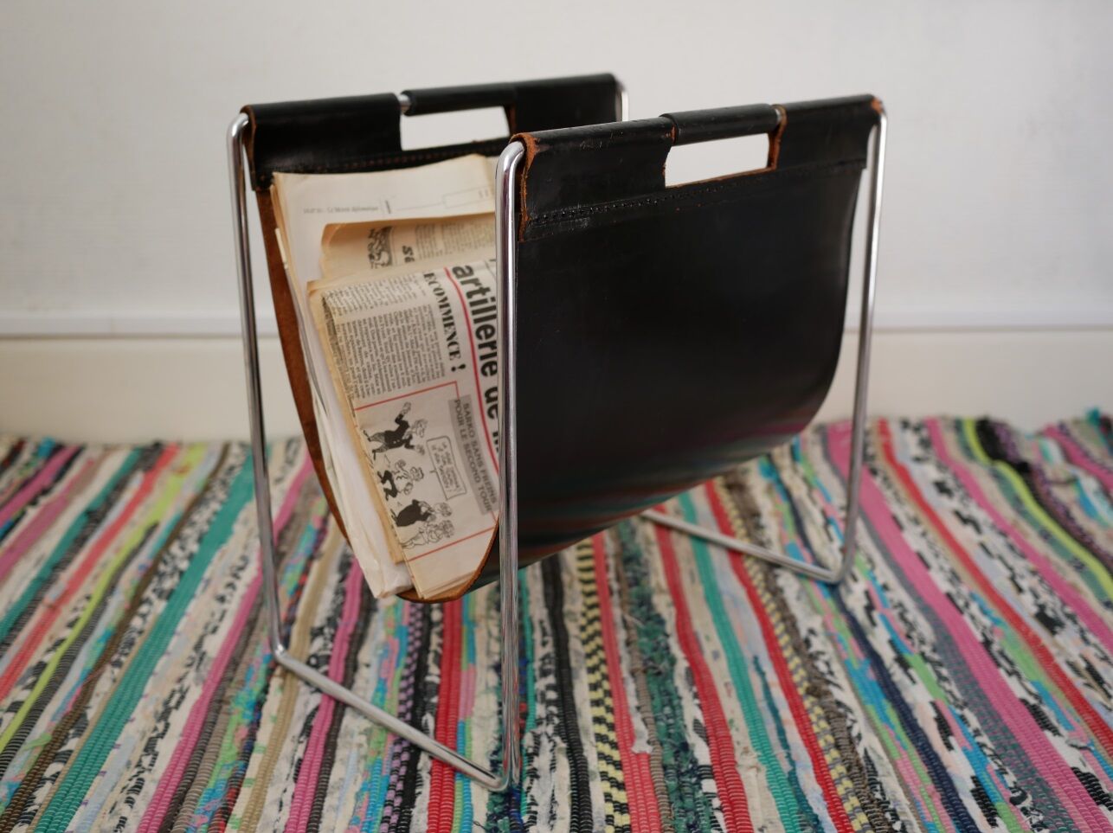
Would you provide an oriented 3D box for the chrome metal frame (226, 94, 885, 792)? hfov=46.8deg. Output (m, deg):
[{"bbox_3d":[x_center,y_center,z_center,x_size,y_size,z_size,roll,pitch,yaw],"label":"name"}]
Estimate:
[{"bbox_3d":[0.013,-0.024,0.794,0.215,0.334,0.337,17,25,40],"label":"chrome metal frame"}]

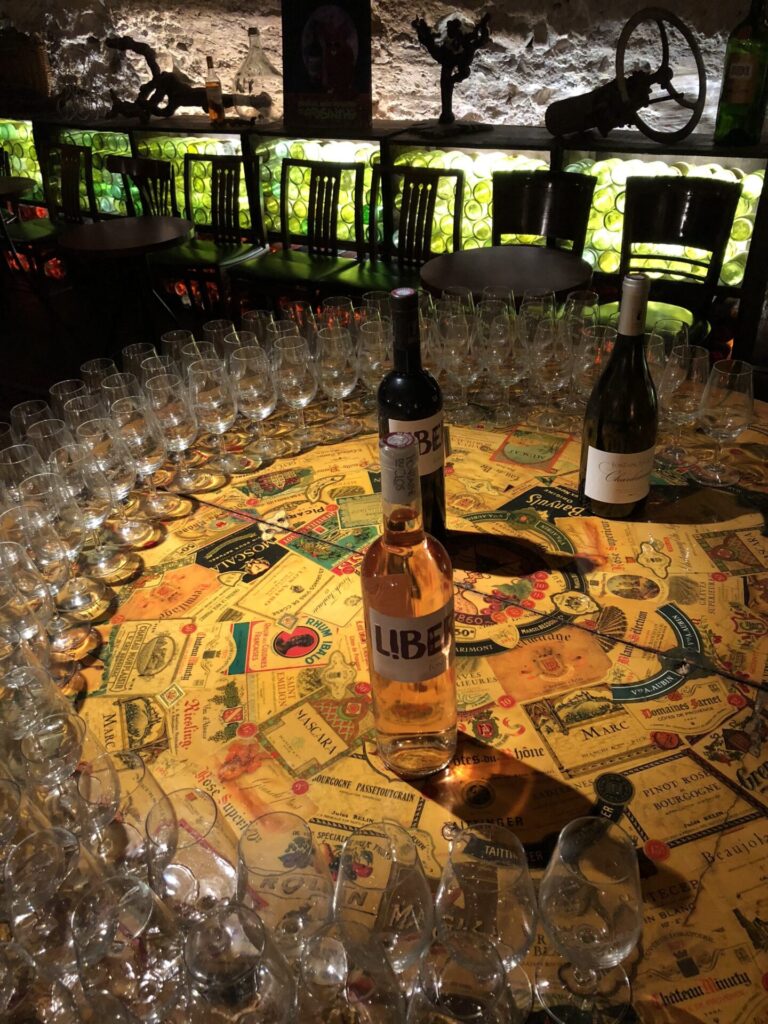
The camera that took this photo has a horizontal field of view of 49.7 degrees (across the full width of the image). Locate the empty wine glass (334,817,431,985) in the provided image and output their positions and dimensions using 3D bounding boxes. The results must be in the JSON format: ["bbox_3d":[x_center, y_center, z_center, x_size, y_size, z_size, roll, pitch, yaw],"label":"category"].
[{"bbox_3d":[0.001,0.273,0.548,0.066,0.155,0.066,-3,34,2],"label":"empty wine glass"}]

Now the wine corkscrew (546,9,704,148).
[{"bbox_3d":[0.839,-1.608,3.017,0.449,0.436,0.620,-24,38,-28],"label":"wine corkscrew"}]

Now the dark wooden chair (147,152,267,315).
[{"bbox_3d":[-0.848,-1.254,4.075,0.440,0.850,0.460,17,40,28],"label":"dark wooden chair"}]

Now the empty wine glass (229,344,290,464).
[{"bbox_3d":[-0.185,-0.162,1.221,0.066,0.154,0.066,-5,34,0],"label":"empty wine glass"}]

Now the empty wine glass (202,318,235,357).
[{"bbox_3d":[-0.247,-0.220,1.306,0.065,0.156,0.065,-4,34,0],"label":"empty wine glass"}]

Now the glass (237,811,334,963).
[{"bbox_3d":[-0.063,0.270,0.559,0.066,0.155,0.066,-3,34,2],"label":"glass"}]

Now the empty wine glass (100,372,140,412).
[{"bbox_3d":[-0.349,-0.111,1.152,0.066,0.155,0.066,-3,34,2],"label":"empty wine glass"}]

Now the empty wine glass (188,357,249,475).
[{"bbox_3d":[-0.240,-0.135,1.181,0.065,0.156,0.065,-4,34,0],"label":"empty wine glass"}]

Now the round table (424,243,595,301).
[{"bbox_3d":[0.396,-0.438,2.737,0.520,0.727,0.520,-3,33,2],"label":"round table"}]

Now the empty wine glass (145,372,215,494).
[{"bbox_3d":[-0.288,-0.108,1.145,0.065,0.156,0.065,-4,34,0],"label":"empty wine glass"}]

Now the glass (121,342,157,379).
[{"bbox_3d":[-0.350,-0.170,1.244,0.065,0.156,0.065,-4,34,0],"label":"glass"}]

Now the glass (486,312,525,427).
[{"bbox_3d":[0.187,-0.211,1.244,0.066,0.155,0.066,-3,34,2],"label":"glass"}]

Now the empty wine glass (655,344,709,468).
[{"bbox_3d":[0.404,-0.144,1.119,0.066,0.154,0.066,-5,34,0],"label":"empty wine glass"}]

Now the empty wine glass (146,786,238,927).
[{"bbox_3d":[-0.127,0.263,0.586,0.066,0.154,0.066,-5,34,0],"label":"empty wine glass"}]

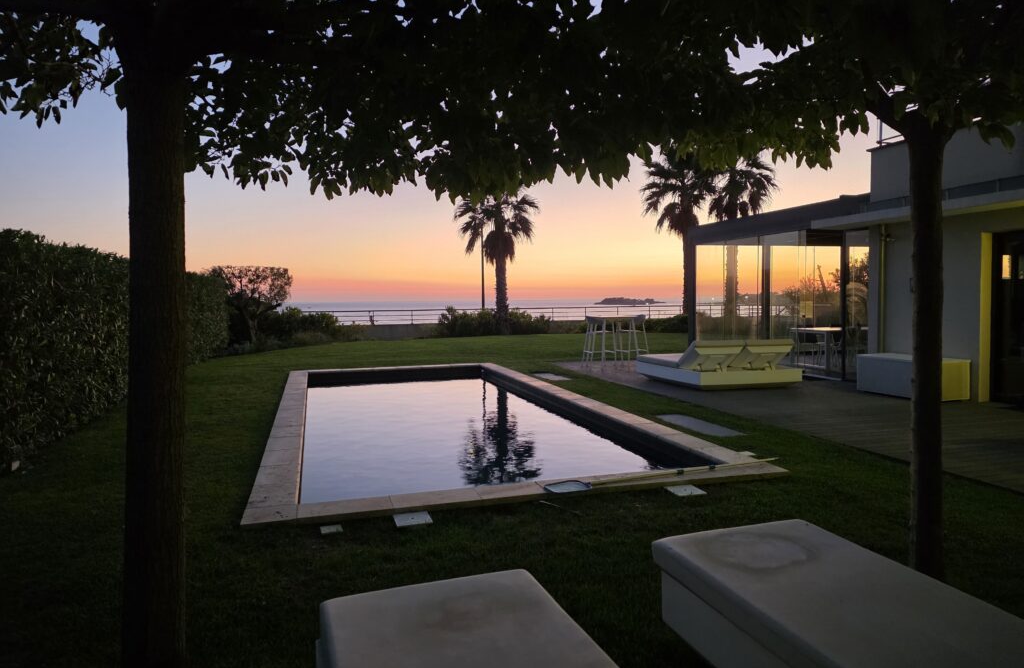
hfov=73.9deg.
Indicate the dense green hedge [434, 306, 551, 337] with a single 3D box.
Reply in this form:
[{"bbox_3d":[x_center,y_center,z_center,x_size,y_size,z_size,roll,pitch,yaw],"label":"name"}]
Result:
[{"bbox_3d":[-0.796,-0.517,26.136,4.300,1.120,1.500,-2,3,-25],"label":"dense green hedge"}]

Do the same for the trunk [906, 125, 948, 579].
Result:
[{"bbox_3d":[1.899,0.115,3.117,0.160,2.105,0.160,-2,3,-16],"label":"trunk"}]

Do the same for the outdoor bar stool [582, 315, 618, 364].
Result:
[{"bbox_3d":[1.736,0.141,13.506,0.540,1.012,0.520,-1,3,-16],"label":"outdoor bar stool"}]

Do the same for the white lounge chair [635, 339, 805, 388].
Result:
[{"bbox_3d":[3.196,0.411,10.771,1.668,0.724,2.062,-1,3,-15],"label":"white lounge chair"}]

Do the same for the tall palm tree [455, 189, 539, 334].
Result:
[{"bbox_3d":[-0.622,-2.837,26.095,3.250,5.735,3.250,0,3,0],"label":"tall palm tree"}]

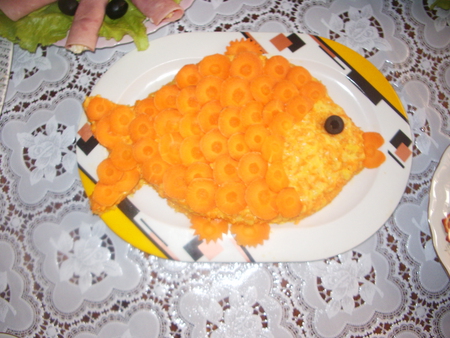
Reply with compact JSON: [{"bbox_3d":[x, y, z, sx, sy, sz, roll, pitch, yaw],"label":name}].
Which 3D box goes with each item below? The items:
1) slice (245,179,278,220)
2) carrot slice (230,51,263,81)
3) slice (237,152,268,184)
[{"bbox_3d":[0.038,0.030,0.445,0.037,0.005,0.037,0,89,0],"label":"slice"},{"bbox_3d":[0.023,-0.107,0.472,0.034,0.004,0.033,0,77,-3],"label":"carrot slice"},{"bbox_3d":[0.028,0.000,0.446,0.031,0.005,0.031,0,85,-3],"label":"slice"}]

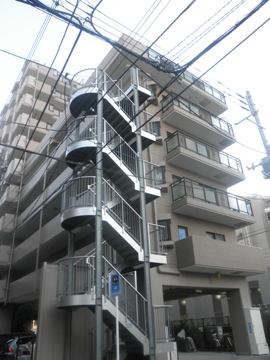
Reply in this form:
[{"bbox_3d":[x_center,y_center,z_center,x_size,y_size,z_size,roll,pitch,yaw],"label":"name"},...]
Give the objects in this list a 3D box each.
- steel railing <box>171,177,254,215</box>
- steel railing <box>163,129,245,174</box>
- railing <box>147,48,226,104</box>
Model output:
[{"bbox_3d":[4.397,1.244,16.275,5.590,0.989,1.193,16,-33,-33],"label":"steel railing"},{"bbox_3d":[4.267,-1.301,17.586,5.590,0.969,1.193,16,-33,-33],"label":"steel railing"},{"bbox_3d":[3.388,-6.468,19.677,7.201,0.877,1.112,16,-33,-33],"label":"railing"}]

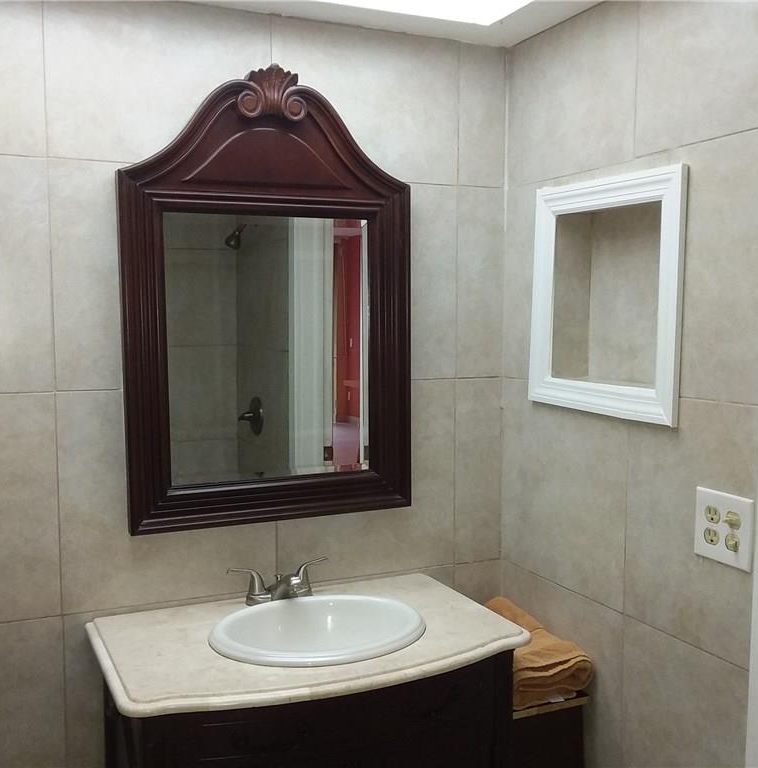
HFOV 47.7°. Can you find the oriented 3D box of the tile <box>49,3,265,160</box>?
[{"bbox_3d":[-0.437,-0.615,1.753,0.451,0.331,0.010,-2,5,-24],"label":"tile"}]

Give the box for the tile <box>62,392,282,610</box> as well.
[{"bbox_3d":[-0.437,0.236,1.816,0.456,0.456,0.010,-2,5,-25],"label":"tile"}]

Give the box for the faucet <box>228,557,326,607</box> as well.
[{"bbox_3d":[-0.203,0.435,1.834,0.224,0.082,0.130,-2,5,-24],"label":"faucet"}]

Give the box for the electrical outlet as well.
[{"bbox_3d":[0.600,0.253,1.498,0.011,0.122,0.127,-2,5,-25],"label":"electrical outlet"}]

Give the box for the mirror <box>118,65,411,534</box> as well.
[{"bbox_3d":[-0.223,-0.184,1.846,0.642,0.975,0.048,-2,5,-23],"label":"mirror"}]

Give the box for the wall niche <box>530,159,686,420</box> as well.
[{"bbox_3d":[0.491,-0.180,1.793,0.093,0.481,0.462,-2,5,-25],"label":"wall niche"}]

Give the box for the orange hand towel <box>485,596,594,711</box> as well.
[{"bbox_3d":[0.288,0.595,1.927,0.200,0.115,0.340,-2,5,-24],"label":"orange hand towel"}]

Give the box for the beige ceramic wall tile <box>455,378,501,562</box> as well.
[{"bbox_3d":[0.243,0.212,2.119,0.125,0.453,0.010,-2,5,-24],"label":"beige ceramic wall tile"}]

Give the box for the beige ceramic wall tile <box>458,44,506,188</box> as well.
[{"bbox_3d":[0.245,-0.642,2.061,0.132,0.344,0.010,-2,5,-25],"label":"beige ceramic wall tile"}]

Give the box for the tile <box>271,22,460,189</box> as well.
[{"bbox_3d":[-0.022,-0.630,1.939,0.456,0.340,0.010,-2,5,-25],"label":"tile"}]

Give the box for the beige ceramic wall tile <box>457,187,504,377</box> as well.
[{"bbox_3d":[0.243,-0.244,2.083,0.125,0.454,0.010,-2,5,-24],"label":"beige ceramic wall tile"}]

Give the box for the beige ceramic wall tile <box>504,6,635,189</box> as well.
[{"bbox_3d":[0.409,-0.627,1.875,0.010,0.344,0.465,-2,5,-25],"label":"beige ceramic wall tile"}]

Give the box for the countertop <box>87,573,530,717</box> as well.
[{"bbox_3d":[-0.135,0.502,1.691,0.789,0.030,0.506,-2,5,-25],"label":"countertop"}]

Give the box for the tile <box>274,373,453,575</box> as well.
[{"bbox_3d":[-0.023,0.221,2.001,0.450,0.453,0.010,-2,5,-24],"label":"tile"}]

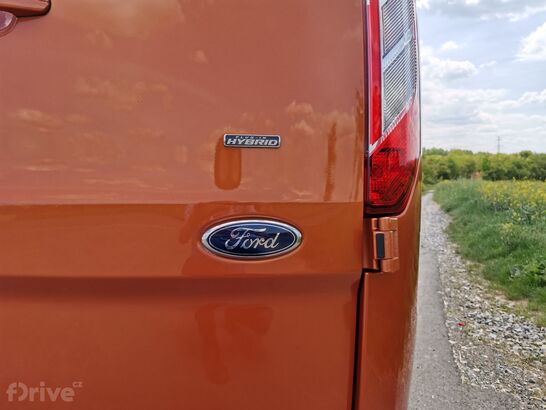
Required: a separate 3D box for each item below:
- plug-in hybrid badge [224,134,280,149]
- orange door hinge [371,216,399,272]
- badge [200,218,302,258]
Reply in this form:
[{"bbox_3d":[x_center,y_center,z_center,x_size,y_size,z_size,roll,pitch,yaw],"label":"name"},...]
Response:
[{"bbox_3d":[-0.031,-0.098,0.629,0.086,0.019,0.006,0,-1,-7],"label":"plug-in hybrid badge"},{"bbox_3d":[0.179,0.064,0.656,0.038,0.084,0.030,-3,2,-9],"label":"orange door hinge"},{"bbox_3d":[-0.031,0.052,0.624,0.152,0.060,0.012,0,1,-7],"label":"badge"}]

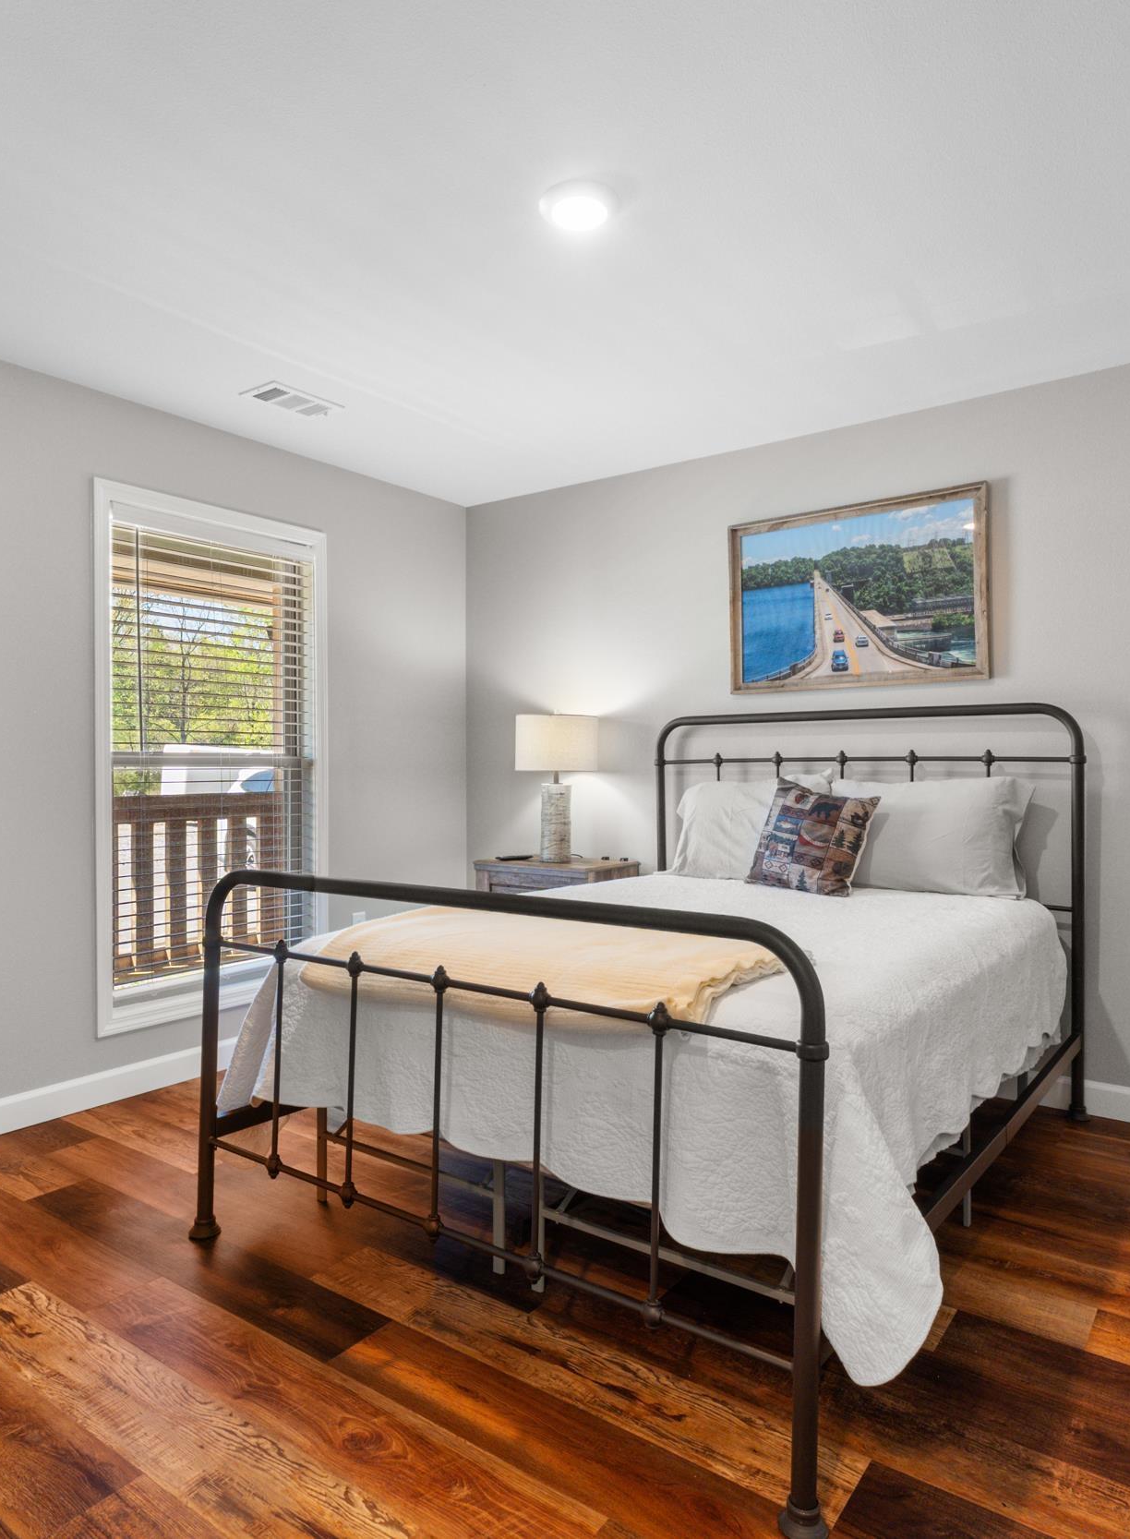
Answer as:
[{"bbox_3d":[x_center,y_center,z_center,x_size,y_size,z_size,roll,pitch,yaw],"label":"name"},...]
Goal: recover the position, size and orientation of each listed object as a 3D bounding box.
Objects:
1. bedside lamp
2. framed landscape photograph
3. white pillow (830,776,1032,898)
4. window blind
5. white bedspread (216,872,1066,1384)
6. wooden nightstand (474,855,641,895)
[{"bbox_3d":[-0.035,0.085,4.200,0.360,0.650,0.360,0,0,0],"label":"bedside lamp"},{"bbox_3d":[1.067,-0.649,3.615,0.980,0.675,0.035,0,0,36],"label":"framed landscape photograph"},{"bbox_3d":[1.213,0.220,3.231,0.670,0.420,0.180,0,-18,36],"label":"white pillow"},{"bbox_3d":[-1.330,-0.061,3.688,0.055,1.690,0.860,0,0,36],"label":"window blind"},{"bbox_3d":[0.401,0.672,2.726,1.730,0.570,2.070,0,0,36],"label":"white bedspread"},{"bbox_3d":[-0.034,0.768,4.170,0.580,0.730,0.410,0,0,36],"label":"wooden nightstand"}]

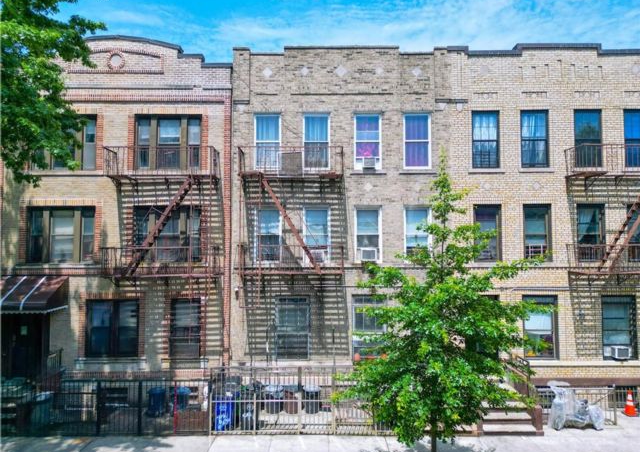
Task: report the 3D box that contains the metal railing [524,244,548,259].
[{"bbox_3d":[6.685,0.812,13.701,0.710,0.460,0.040,0,-3,0],"label":"metal railing"}]

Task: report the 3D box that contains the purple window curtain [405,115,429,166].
[{"bbox_3d":[3.047,-2.676,13.969,0.770,1.620,0.080,0,-3,0],"label":"purple window curtain"}]

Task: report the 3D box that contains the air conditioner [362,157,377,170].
[{"bbox_3d":[1.535,-1.923,13.751,0.400,0.300,0.380,0,-3,0],"label":"air conditioner"}]

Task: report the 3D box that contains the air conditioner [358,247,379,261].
[{"bbox_3d":[1.494,0.879,13.649,0.490,0.385,0.420,0,-3,0],"label":"air conditioner"}]

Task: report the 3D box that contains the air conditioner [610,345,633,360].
[{"bbox_3d":[9.082,3.815,13.480,0.440,0.335,0.400,0,-3,0],"label":"air conditioner"}]

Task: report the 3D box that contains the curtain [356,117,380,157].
[{"bbox_3d":[1.515,-2.741,13.977,0.770,1.420,0.080,0,-3,0],"label":"curtain"}]

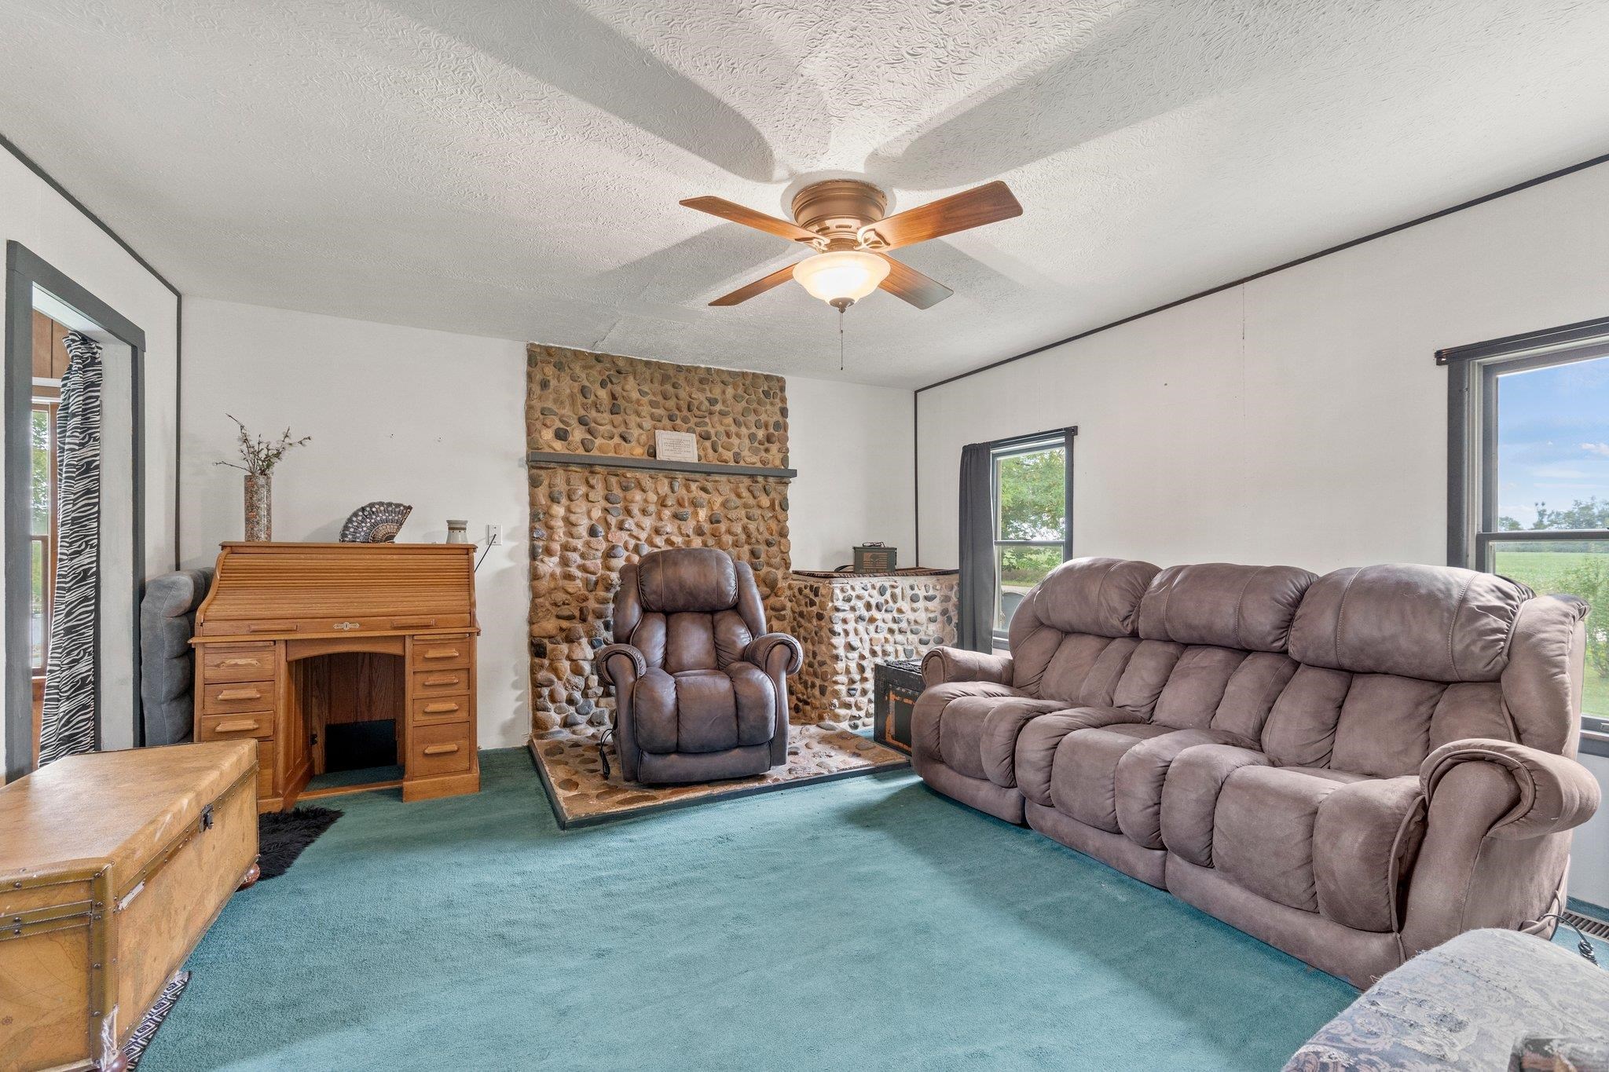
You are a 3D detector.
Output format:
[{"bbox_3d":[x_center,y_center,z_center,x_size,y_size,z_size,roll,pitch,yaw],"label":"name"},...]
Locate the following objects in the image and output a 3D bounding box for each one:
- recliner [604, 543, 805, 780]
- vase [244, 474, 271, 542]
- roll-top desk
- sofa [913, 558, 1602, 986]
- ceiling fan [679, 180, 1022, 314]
[{"bbox_3d":[-0.641,0.615,3.685,0.984,1.109,0.972,0,0,-19],"label":"recliner"},{"bbox_3d":[-2.591,-0.134,3.173,0.100,0.326,0.100,0,0,-27],"label":"vase"},{"bbox_3d":[-2.138,0.628,3.200,1.055,1.162,0.632,0,0,-27],"label":"roll-top desk"},{"bbox_3d":[1.459,0.641,2.631,1.063,1.063,2.187,0,0,-27],"label":"sofa"},{"bbox_3d":[0.122,-0.953,2.290,1.021,0.364,1.021,0,0,0],"label":"ceiling fan"}]

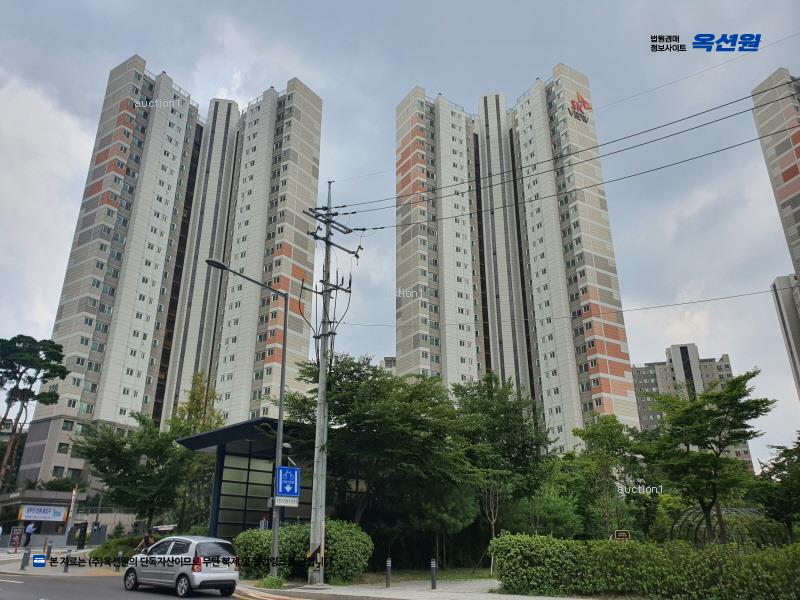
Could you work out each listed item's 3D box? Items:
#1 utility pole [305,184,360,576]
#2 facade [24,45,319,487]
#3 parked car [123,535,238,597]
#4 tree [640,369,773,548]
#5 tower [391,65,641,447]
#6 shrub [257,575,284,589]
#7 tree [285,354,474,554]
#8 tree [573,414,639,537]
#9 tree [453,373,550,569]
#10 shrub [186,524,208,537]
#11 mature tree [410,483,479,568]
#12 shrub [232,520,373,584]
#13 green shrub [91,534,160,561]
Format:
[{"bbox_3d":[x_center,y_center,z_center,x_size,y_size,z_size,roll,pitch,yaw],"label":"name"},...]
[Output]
[{"bbox_3d":[-2.974,2.163,22.810,0.900,15.600,2.400,-18,-28,38],"label":"utility pole"},{"bbox_3d":[-33.403,-1.197,99.362,36.000,75.000,22.000,4,-22,-11],"label":"facade"},{"bbox_3d":[-6.230,7.446,16.956,3.535,1.480,1.600,-15,-26,32],"label":"parked car"},{"bbox_3d":[10.611,5.839,20.237,4.400,6.700,4.200,-11,-24,25],"label":"tree"},{"bbox_3d":[18.698,-0.767,106.773,36.000,78.500,22.000,-5,-22,12],"label":"tower"},{"bbox_3d":[-3.832,8.319,17.788,0.830,0.340,0.700,4,-22,-10],"label":"shrub"},{"bbox_3d":[-0.826,6.286,23.867,7.670,8.560,6.750,1,-22,-2],"label":"tree"},{"bbox_3d":[8.184,7.491,23.575,2.800,6.100,2.700,-7,-23,17],"label":"tree"},{"bbox_3d":[4.382,7.132,25.679,4.230,8.300,4.020,-4,-22,9],"label":"tree"},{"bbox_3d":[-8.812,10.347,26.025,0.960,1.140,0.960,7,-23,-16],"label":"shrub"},{"bbox_3d":[1.809,9.194,24.323,2.760,3.480,2.620,-2,-22,4],"label":"mature tree"},{"bbox_3d":[-3.575,9.426,22.622,5.900,1.950,1.700,-18,-28,38],"label":"shrub"},{"bbox_3d":[-13.417,12.358,29.874,3.600,1.400,2.200,9,-23,-21],"label":"green shrub"}]

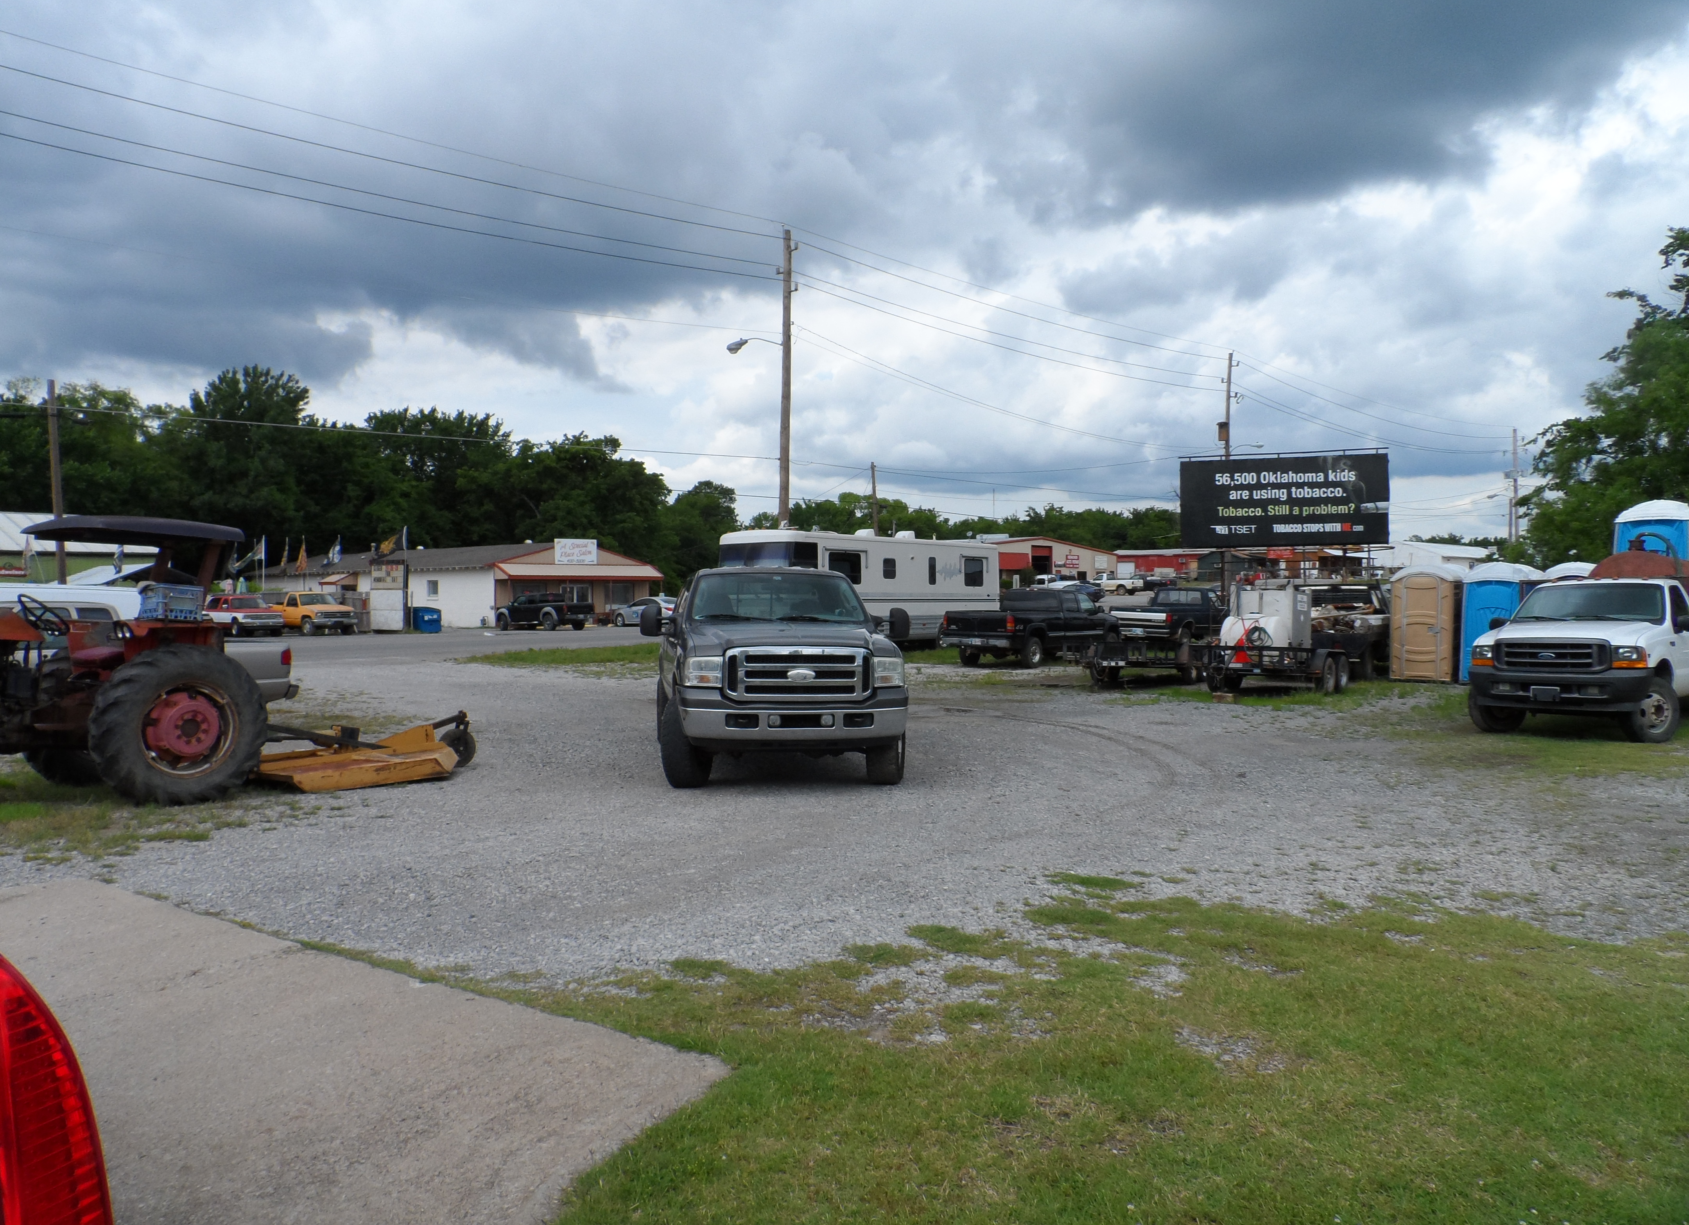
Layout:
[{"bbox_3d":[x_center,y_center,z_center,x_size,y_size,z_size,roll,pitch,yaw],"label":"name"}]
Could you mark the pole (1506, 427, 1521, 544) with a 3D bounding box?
[{"bbox_3d":[43.800,-5.717,76.317,0.900,12.400,0.700,-1,1,-44],"label":"pole"}]

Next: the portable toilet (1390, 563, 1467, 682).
[{"bbox_3d":[11.732,0.182,23.630,1.120,2.300,1.200,1,1,35],"label":"portable toilet"}]

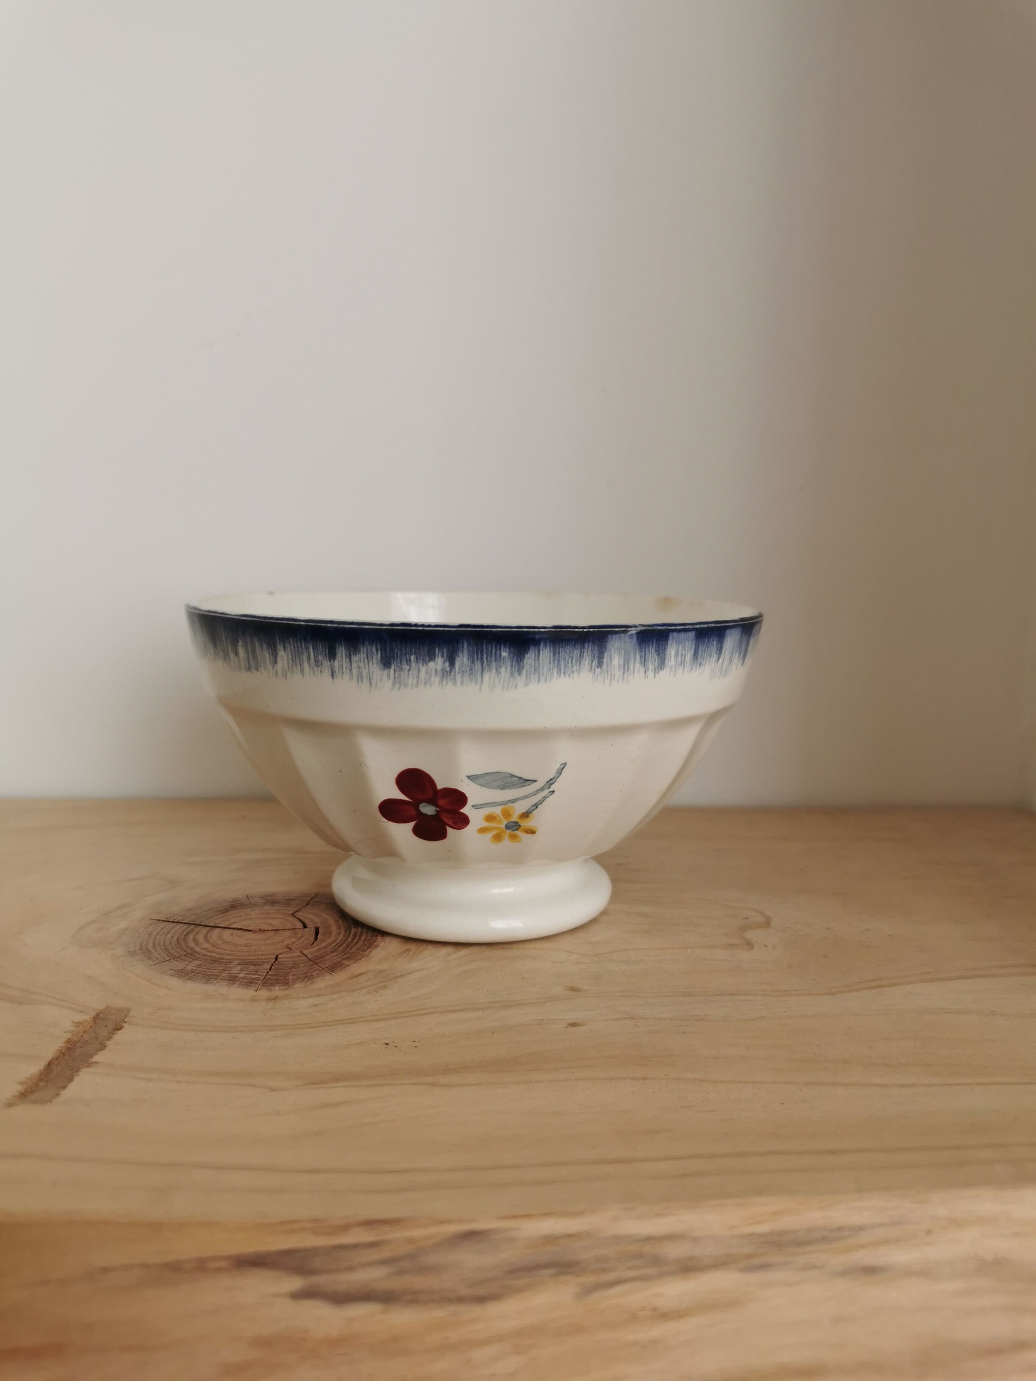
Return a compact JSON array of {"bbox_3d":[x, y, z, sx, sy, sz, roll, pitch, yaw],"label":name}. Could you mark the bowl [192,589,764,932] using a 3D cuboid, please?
[{"bbox_3d":[-0.012,0.018,0.299,0.155,0.084,0.155,1,8,0],"label":"bowl"}]

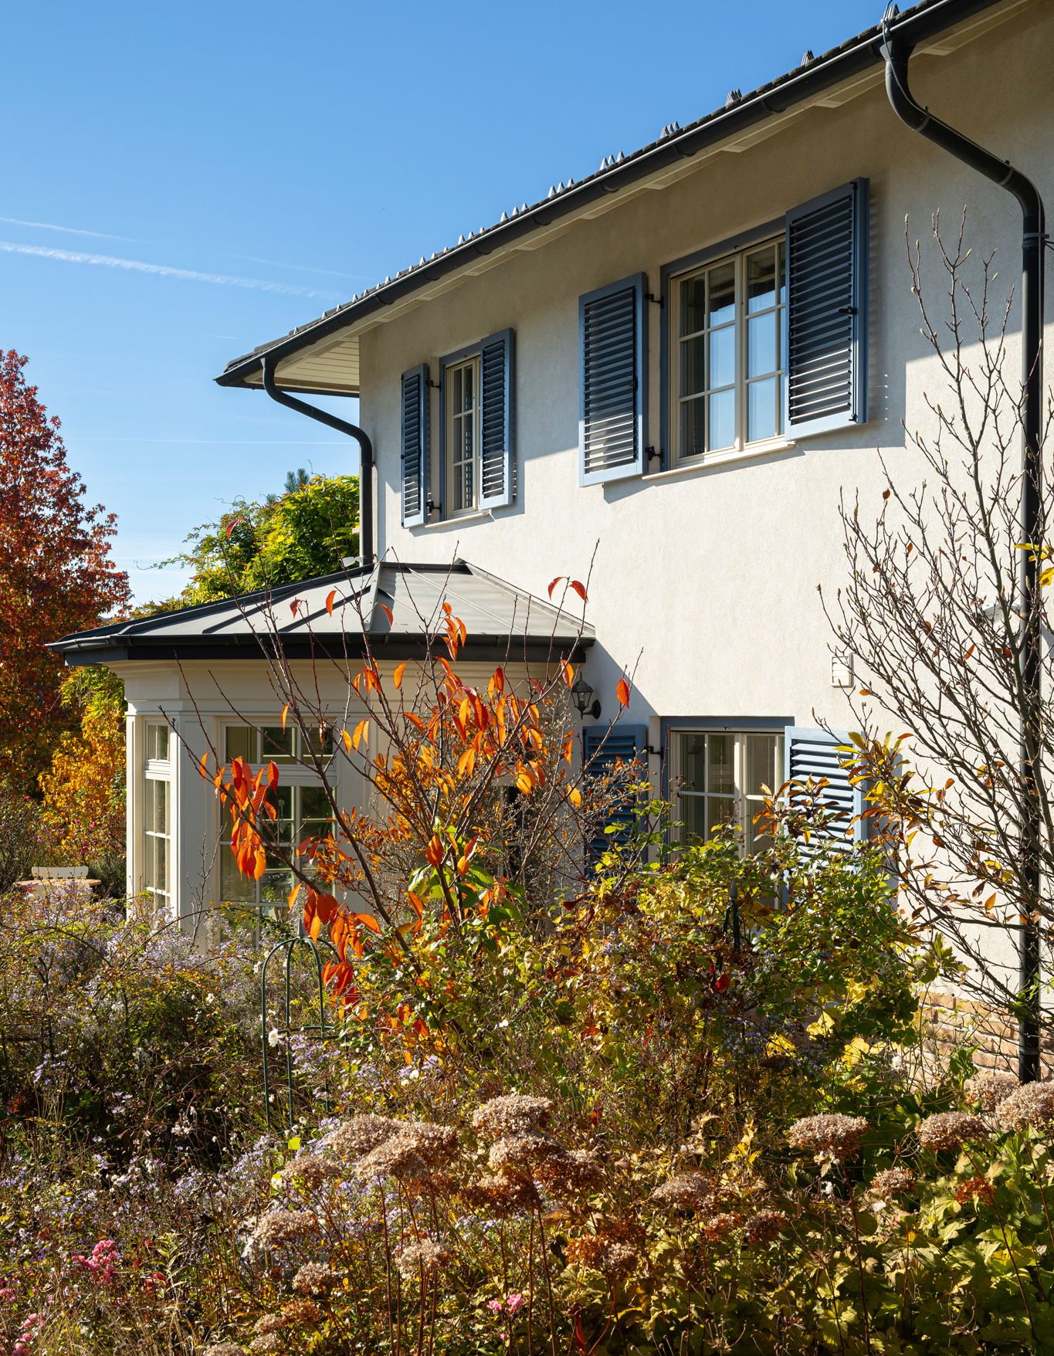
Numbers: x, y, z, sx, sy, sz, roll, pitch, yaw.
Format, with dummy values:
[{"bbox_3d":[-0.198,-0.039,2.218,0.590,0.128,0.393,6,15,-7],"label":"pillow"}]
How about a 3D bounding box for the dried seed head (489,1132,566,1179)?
[{"bbox_3d":[0.001,1.048,4.050,0.171,0.094,0.171,0,0,0],"label":"dried seed head"}]

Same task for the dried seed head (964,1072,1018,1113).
[{"bbox_3d":[1.269,1.135,5.050,0.155,0.105,0.155,0,-1,0],"label":"dried seed head"}]

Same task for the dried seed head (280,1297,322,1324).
[{"bbox_3d":[-0.556,1.559,4.550,0.105,0.064,0.105,0,-1,0],"label":"dried seed head"}]

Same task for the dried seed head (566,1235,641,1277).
[{"bbox_3d":[0.159,1.221,3.900,0.151,0.078,0.151,0,0,0],"label":"dried seed head"}]

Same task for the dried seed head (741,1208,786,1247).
[{"bbox_3d":[0.513,1.193,4.000,0.099,0.073,0.099,0,0,0],"label":"dried seed head"}]

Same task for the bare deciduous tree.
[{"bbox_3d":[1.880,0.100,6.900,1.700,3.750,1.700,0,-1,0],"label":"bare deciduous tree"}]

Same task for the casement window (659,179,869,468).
[{"bbox_3d":[1.390,-2.010,10.970,0.200,1.380,2.100,0,-1,-28],"label":"casement window"}]

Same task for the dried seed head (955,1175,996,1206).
[{"bbox_3d":[0.999,1.138,4.100,0.091,0.066,0.091,0,0,0],"label":"dried seed head"}]

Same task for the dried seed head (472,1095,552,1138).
[{"bbox_3d":[-0.039,1.094,4.600,0.200,0.102,0.200,0,-1,0],"label":"dried seed head"}]

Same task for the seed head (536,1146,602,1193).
[{"bbox_3d":[0.094,1.086,4.080,0.150,0.094,0.150,0,0,0],"label":"seed head"}]

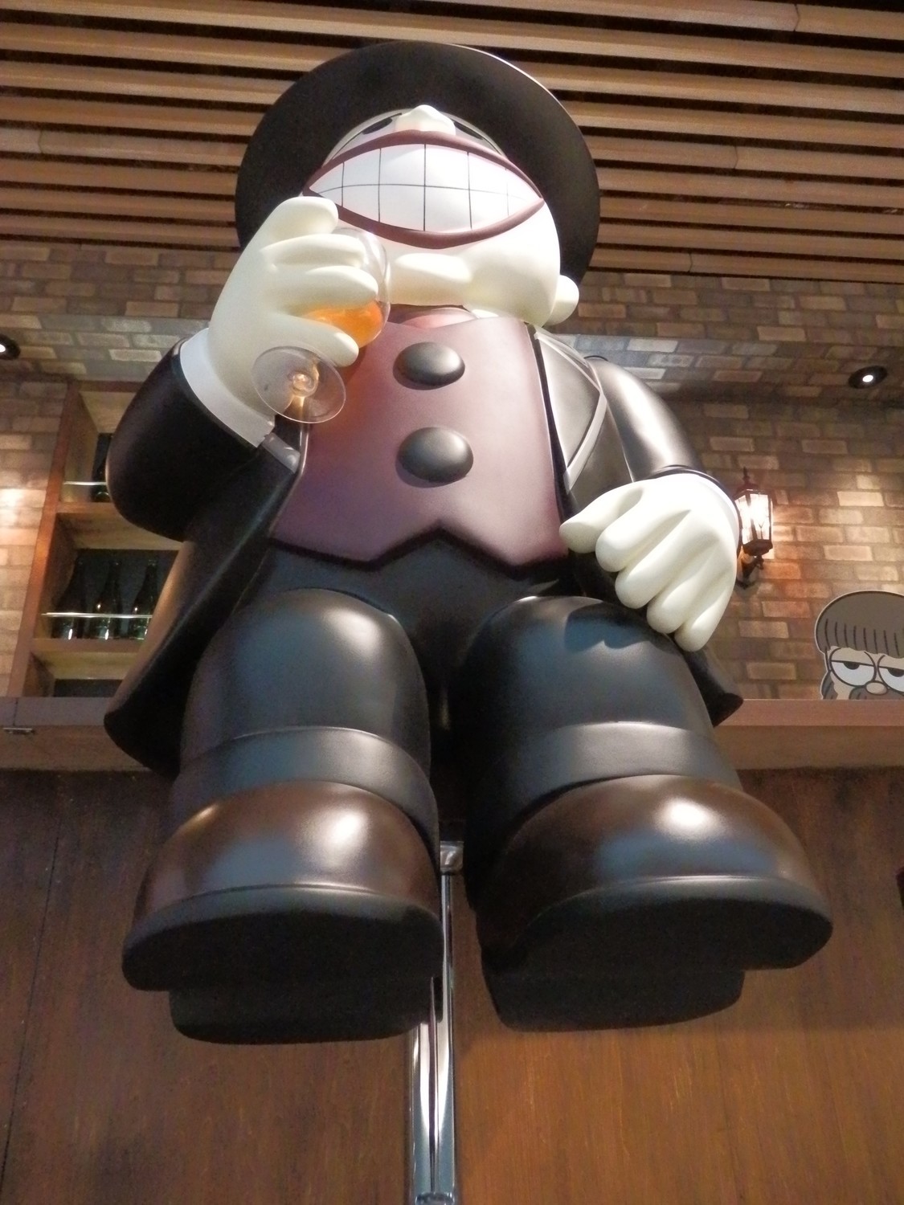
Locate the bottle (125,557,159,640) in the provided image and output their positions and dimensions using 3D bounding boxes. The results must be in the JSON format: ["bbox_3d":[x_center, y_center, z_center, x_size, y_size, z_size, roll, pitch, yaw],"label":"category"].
[{"bbox_3d":[-0.904,0.011,2.574,0.086,0.310,0.086,-1,-21,4],"label":"bottle"}]

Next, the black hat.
[{"bbox_3d":[-0.051,-0.611,1.319,0.530,0.180,0.530,1,-32,-5],"label":"black hat"}]

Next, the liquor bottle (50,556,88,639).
[{"bbox_3d":[-1.121,0.011,2.574,0.086,0.310,0.086,-1,-21,4],"label":"liquor bottle"}]

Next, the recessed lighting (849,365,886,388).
[{"bbox_3d":[1.270,-0.689,2.660,0.118,0.040,0.118,-1,-21,4],"label":"recessed lighting"}]

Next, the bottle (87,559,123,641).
[{"bbox_3d":[-1.015,0.011,2.574,0.086,0.310,0.086,-1,-21,4],"label":"bottle"}]

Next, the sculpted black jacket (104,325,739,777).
[{"bbox_3d":[-0.035,-0.077,0.993,0.740,0.540,0.440,1,-32,-5],"label":"sculpted black jacket"}]

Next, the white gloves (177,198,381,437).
[{"bbox_3d":[-0.154,-0.249,0.769,0.170,0.170,0.150,1,-32,-5],"label":"white gloves"}]

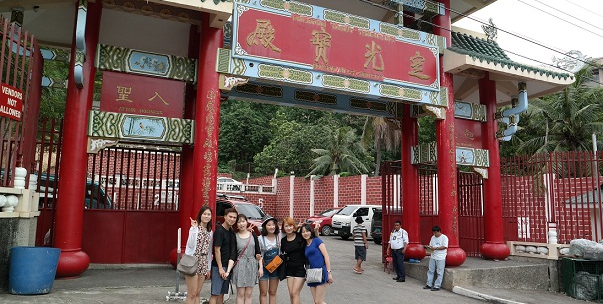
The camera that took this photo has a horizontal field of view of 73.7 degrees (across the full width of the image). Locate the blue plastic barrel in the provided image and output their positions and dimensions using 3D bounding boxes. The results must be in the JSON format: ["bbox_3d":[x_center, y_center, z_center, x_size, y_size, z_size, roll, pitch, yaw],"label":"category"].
[{"bbox_3d":[-4.493,2.006,6.806,0.730,0.710,0.730,6,-9,-30],"label":"blue plastic barrel"}]

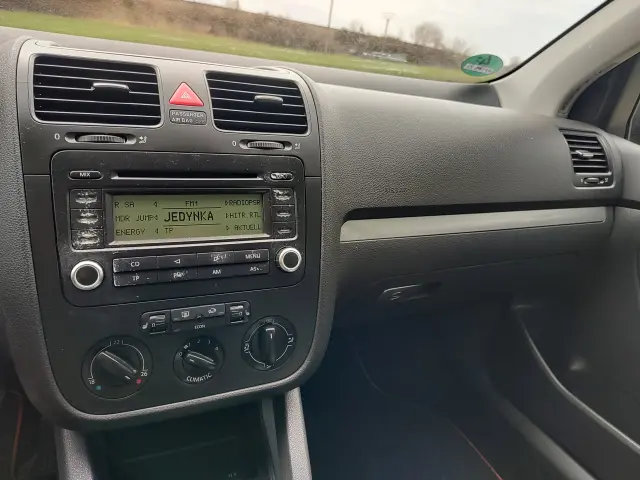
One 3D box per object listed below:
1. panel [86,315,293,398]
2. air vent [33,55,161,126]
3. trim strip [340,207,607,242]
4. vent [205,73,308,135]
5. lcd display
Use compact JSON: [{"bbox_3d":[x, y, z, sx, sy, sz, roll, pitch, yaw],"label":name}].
[{"bbox_3d":[-0.117,0.115,0.414,0.200,0.062,0.025,-3,9,-23],"label":"panel"},{"bbox_3d":[-0.202,-0.130,0.392,0.100,0.030,0.070,-3,70,-23],"label":"air vent"},{"bbox_3d":[0.242,-0.028,0.600,0.479,0.027,0.018,-3,14,-23],"label":"trim strip"},{"bbox_3d":[-0.067,-0.137,0.450,0.100,0.030,0.070,-3,70,-23],"label":"vent"},{"bbox_3d":[-0.117,-0.023,0.396,0.136,0.041,0.008,-3,9,-23],"label":"lcd display"}]

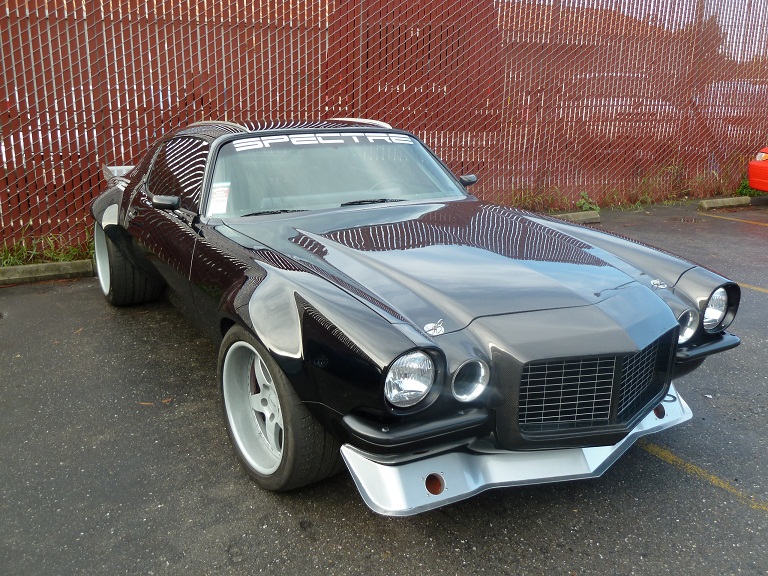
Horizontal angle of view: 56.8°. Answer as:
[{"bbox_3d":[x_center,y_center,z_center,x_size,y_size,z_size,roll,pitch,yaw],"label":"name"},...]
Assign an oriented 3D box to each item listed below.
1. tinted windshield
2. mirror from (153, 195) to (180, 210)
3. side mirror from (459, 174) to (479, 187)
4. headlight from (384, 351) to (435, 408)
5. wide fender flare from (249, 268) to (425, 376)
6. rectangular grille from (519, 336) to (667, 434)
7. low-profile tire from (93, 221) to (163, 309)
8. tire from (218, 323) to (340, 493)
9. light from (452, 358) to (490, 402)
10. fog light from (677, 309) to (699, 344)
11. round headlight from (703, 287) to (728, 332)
[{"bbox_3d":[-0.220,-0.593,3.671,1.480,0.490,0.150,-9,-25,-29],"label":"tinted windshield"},{"bbox_3d":[-1.019,-0.398,3.321,0.130,0.070,0.070,-9,18,-29],"label":"mirror"},{"bbox_3d":[0.505,-0.633,4.191,0.130,0.070,0.070,-9,18,-29],"label":"side mirror"},{"bbox_3d":[0.068,0.257,2.009,0.172,0.172,0.080,-9,18,-29],"label":"headlight"},{"bbox_3d":[-0.285,0.117,2.308,0.260,0.290,0.900,-9,18,-29],"label":"wide fender flare"},{"bbox_3d":[0.709,0.309,2.286,0.640,0.260,0.150,-9,18,-29],"label":"rectangular grille"},{"bbox_3d":[-1.812,-0.227,4.997,0.320,0.660,0.660,-9,18,-29],"label":"low-profile tire"},{"bbox_3d":[-0.389,0.428,2.763,0.290,0.650,0.650,-11,20,-35],"label":"tire"},{"bbox_3d":[0.244,0.263,2.096,0.135,0.135,0.070,-9,18,-29],"label":"light"},{"bbox_3d":[1.084,0.134,2.575,0.135,0.135,0.070,-9,18,-29],"label":"fog light"},{"bbox_3d":[1.241,0.076,2.678,0.172,0.172,0.080,-9,18,-29],"label":"round headlight"}]

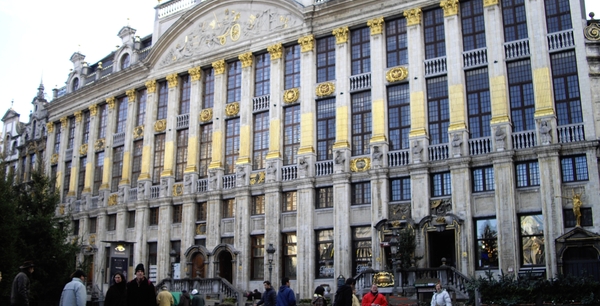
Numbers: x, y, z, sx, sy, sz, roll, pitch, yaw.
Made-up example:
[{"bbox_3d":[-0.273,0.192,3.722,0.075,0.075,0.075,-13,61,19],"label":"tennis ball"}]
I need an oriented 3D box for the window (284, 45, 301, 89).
[{"bbox_3d":[-0.495,-5.993,46.082,1.410,3.200,0.250,-8,-16,31],"label":"window"}]

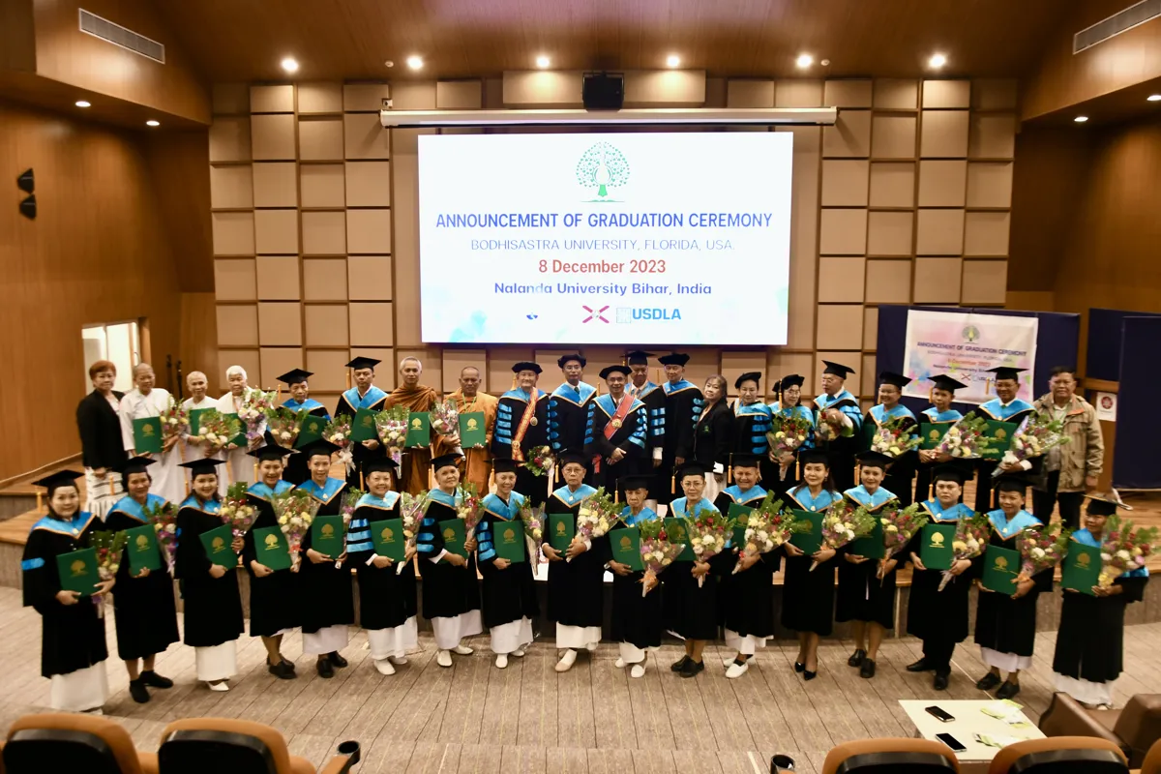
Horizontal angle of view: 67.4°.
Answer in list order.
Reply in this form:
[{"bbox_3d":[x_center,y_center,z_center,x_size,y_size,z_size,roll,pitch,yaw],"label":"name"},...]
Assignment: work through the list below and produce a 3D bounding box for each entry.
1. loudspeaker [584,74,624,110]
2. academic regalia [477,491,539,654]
[{"bbox_3d":[0.277,-3.587,10.600,0.480,0.400,0.380,0,7,3],"label":"loudspeaker"},{"bbox_3d":[-0.551,1.390,6.610,0.501,1.171,0.380,-1,7,-11],"label":"academic regalia"}]

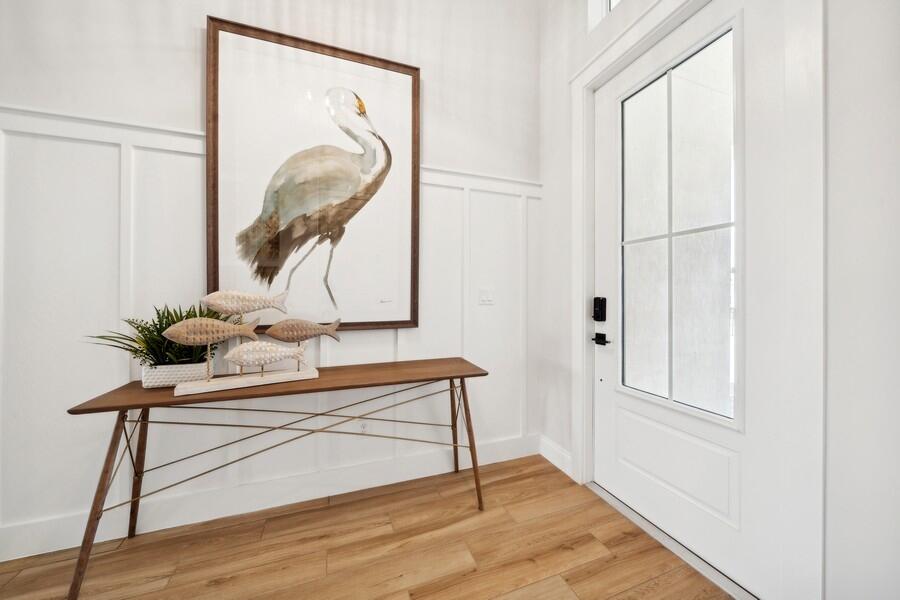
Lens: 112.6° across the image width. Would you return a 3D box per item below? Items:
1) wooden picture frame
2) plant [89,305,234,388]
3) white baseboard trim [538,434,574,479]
[{"bbox_3d":[-0.723,-0.637,1.732,1.100,1.635,0.040,0,0,-19],"label":"wooden picture frame"},{"bbox_3d":[-1.328,0.214,1.425,0.470,0.370,0.250,0,0,-19],"label":"plant"},{"bbox_3d":[0.731,1.085,2.093,0.018,0.147,0.315,0,0,-22],"label":"white baseboard trim"}]

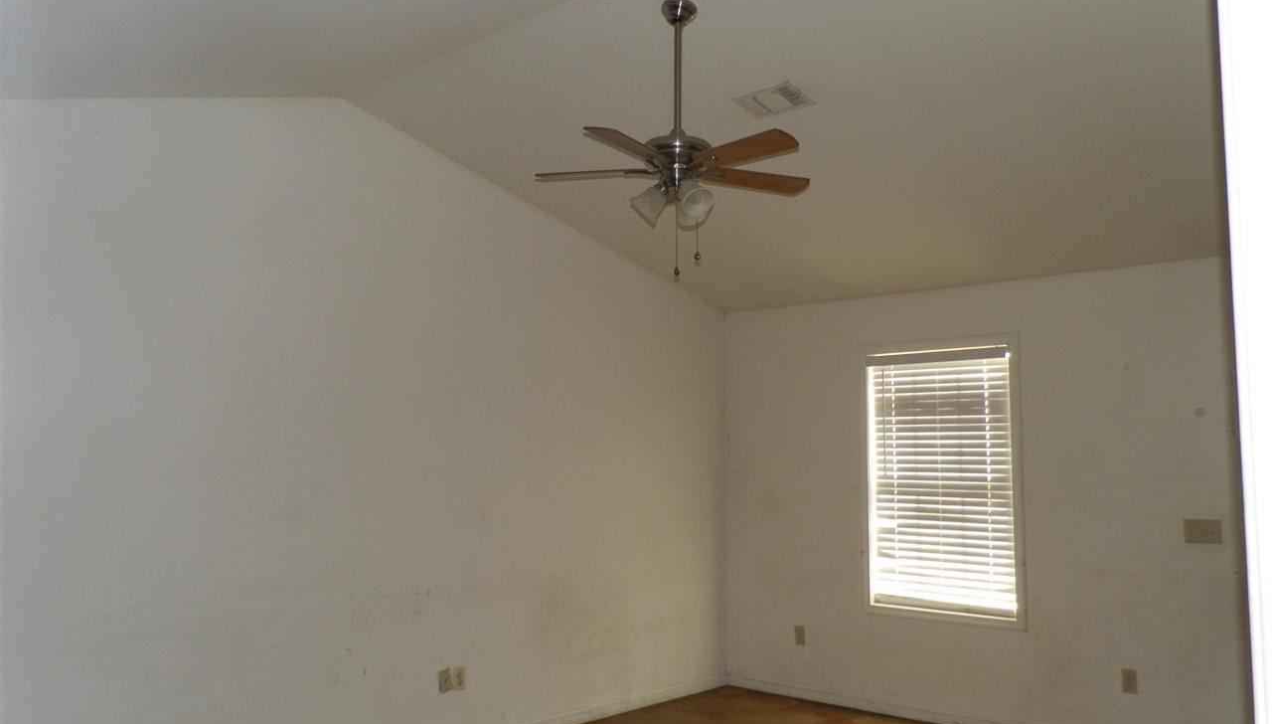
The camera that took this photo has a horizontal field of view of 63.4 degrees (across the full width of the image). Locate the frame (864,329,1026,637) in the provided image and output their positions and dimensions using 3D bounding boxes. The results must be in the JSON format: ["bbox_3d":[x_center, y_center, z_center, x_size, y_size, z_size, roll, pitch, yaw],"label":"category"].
[{"bbox_3d":[1.737,0.666,5.857,0.969,1.579,0.090,-5,-7,42],"label":"frame"}]

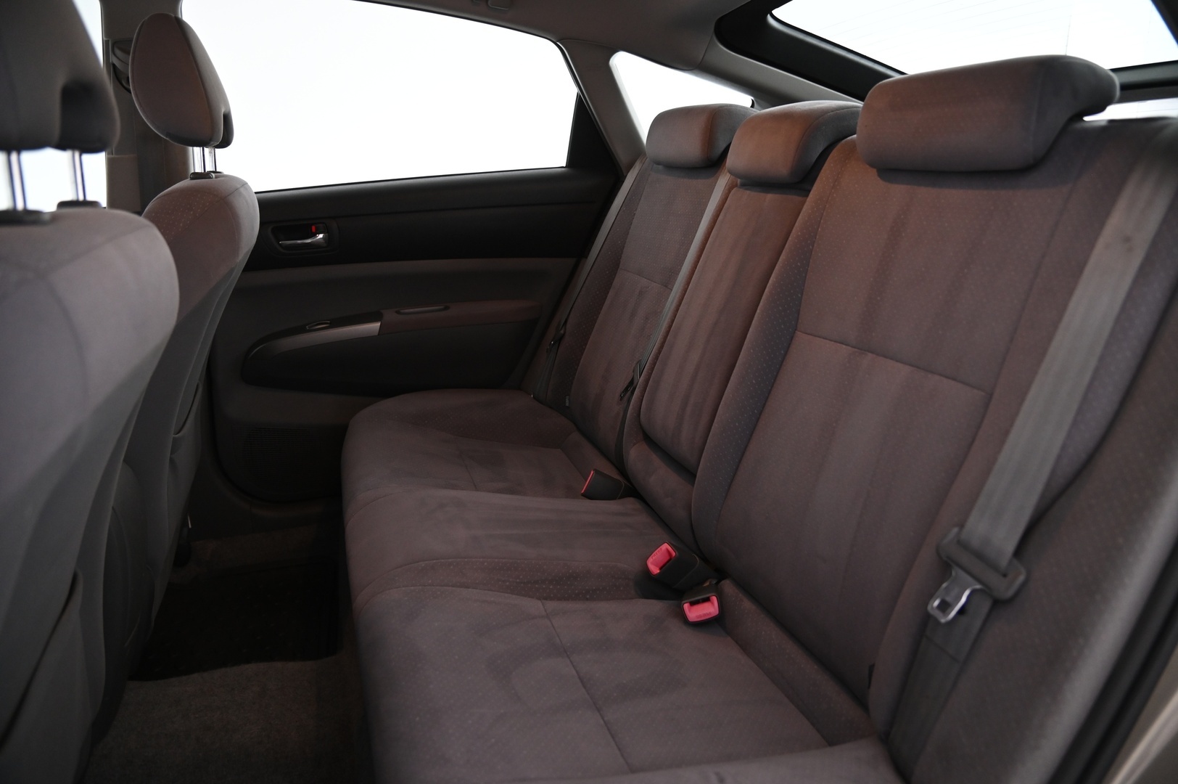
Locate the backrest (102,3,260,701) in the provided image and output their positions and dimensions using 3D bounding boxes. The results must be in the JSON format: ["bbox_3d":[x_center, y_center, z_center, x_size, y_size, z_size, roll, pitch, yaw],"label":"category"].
[{"bbox_3d":[-0.670,-0.105,1.228,0.260,0.890,0.500,11,12,-22],"label":"backrest"}]

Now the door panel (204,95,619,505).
[{"bbox_3d":[-0.337,-0.189,1.636,0.870,0.830,0.120,-5,17,-18],"label":"door panel"}]

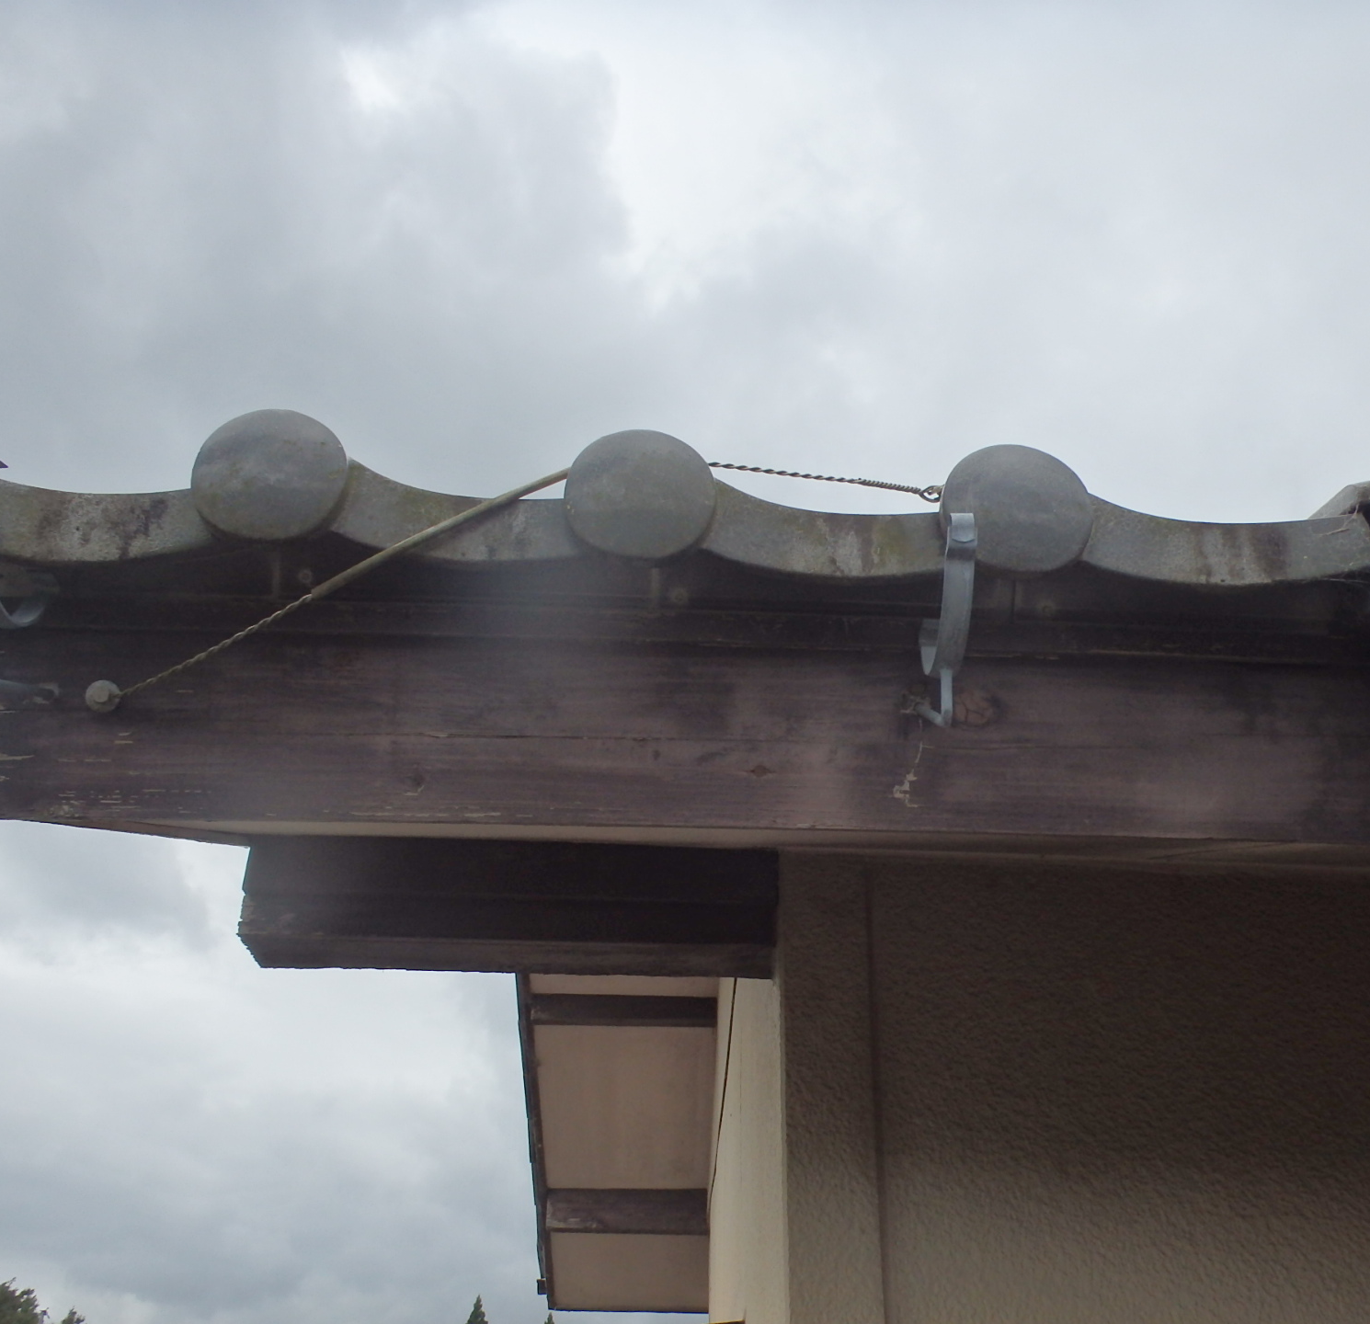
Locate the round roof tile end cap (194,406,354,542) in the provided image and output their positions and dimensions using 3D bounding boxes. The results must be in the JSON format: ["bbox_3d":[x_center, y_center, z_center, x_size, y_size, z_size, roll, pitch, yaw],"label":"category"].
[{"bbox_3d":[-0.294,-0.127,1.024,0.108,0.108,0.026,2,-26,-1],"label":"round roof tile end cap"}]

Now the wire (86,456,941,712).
[{"bbox_3d":[-0.123,-0.057,1.029,0.624,0.156,0.129,1,-29,-1],"label":"wire"}]

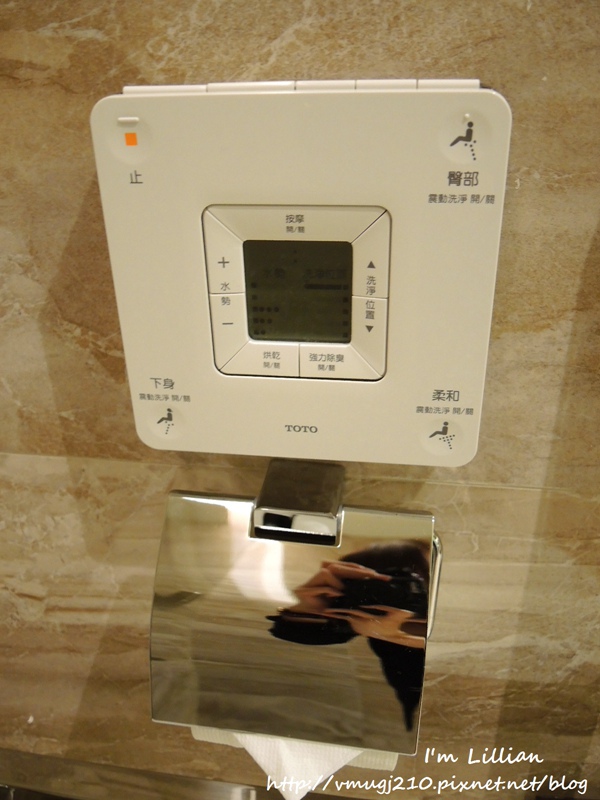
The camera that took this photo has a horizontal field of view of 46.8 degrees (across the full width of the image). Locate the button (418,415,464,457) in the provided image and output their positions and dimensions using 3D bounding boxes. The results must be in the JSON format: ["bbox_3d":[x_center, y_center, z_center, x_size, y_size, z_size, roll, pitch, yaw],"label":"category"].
[{"bbox_3d":[0.070,0.018,0.339,0.021,0.021,0.003,3,27,8],"label":"button"}]

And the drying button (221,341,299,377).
[{"bbox_3d":[-0.020,-0.020,0.335,0.040,0.018,0.004,3,27,8],"label":"drying button"}]

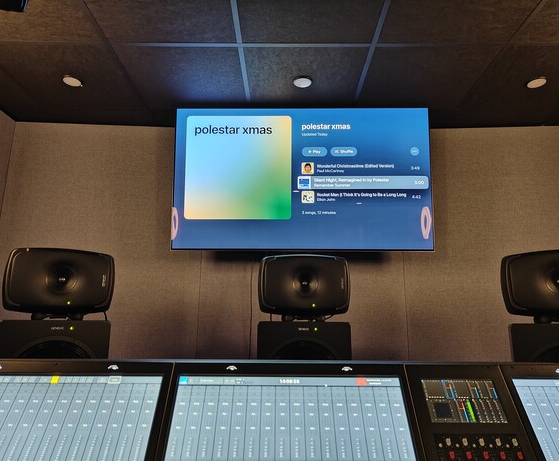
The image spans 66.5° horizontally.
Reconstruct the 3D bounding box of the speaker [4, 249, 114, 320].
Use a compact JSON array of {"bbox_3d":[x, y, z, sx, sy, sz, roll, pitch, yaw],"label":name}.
[{"bbox_3d":[-0.974,0.238,1.904,0.433,0.300,0.278,7,-14,-27],"label":"speaker"}]

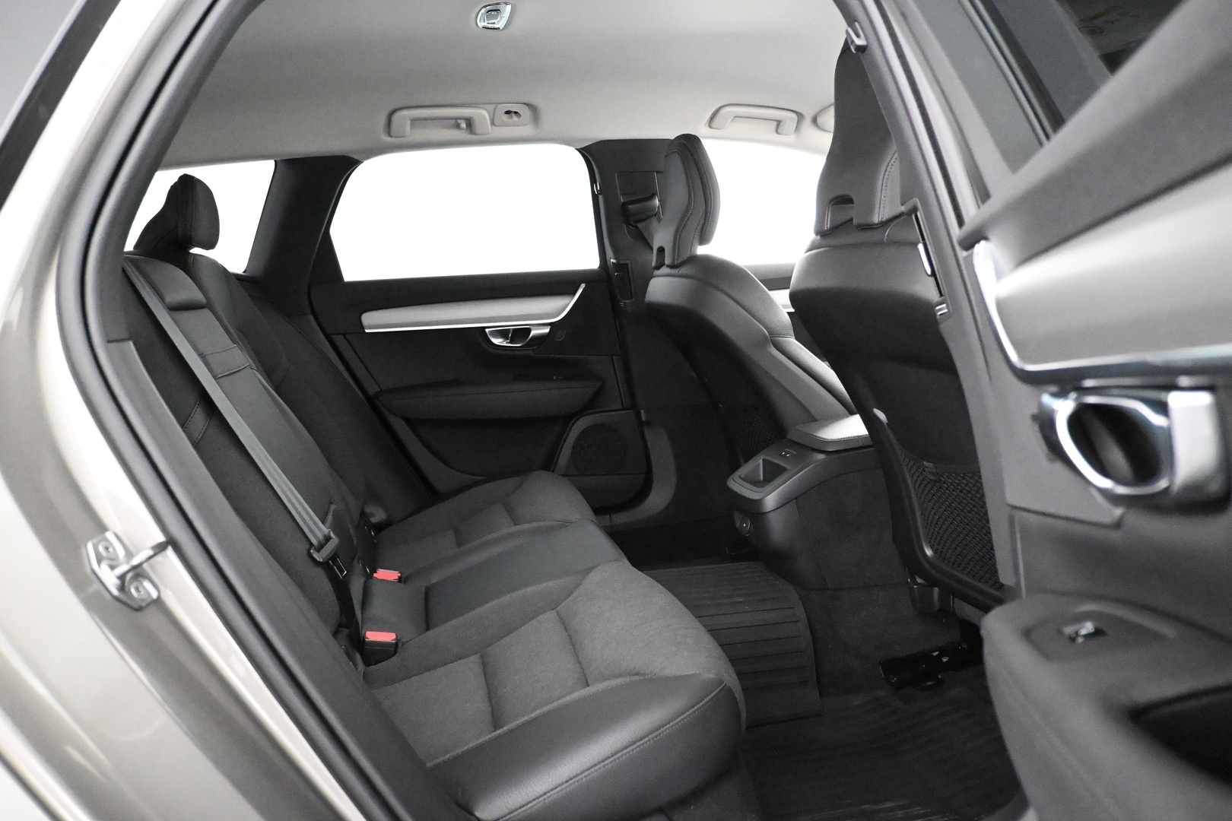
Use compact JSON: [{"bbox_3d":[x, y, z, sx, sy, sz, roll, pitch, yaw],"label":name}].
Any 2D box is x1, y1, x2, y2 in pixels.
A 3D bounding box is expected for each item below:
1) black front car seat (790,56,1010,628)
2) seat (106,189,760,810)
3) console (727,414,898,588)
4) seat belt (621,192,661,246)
[{"bbox_3d":[0.652,-0.077,1.336,0.840,0.950,0.530,-4,8,-13],"label":"black front car seat"},{"bbox_3d":[-0.403,0.003,1.416,0.860,0.830,1.320,-3,7,-12],"label":"seat"},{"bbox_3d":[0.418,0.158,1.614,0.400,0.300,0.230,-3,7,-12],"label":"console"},{"bbox_3d":[0.064,-0.448,2.092,0.090,0.135,0.060,-3,7,-12],"label":"seat belt"}]

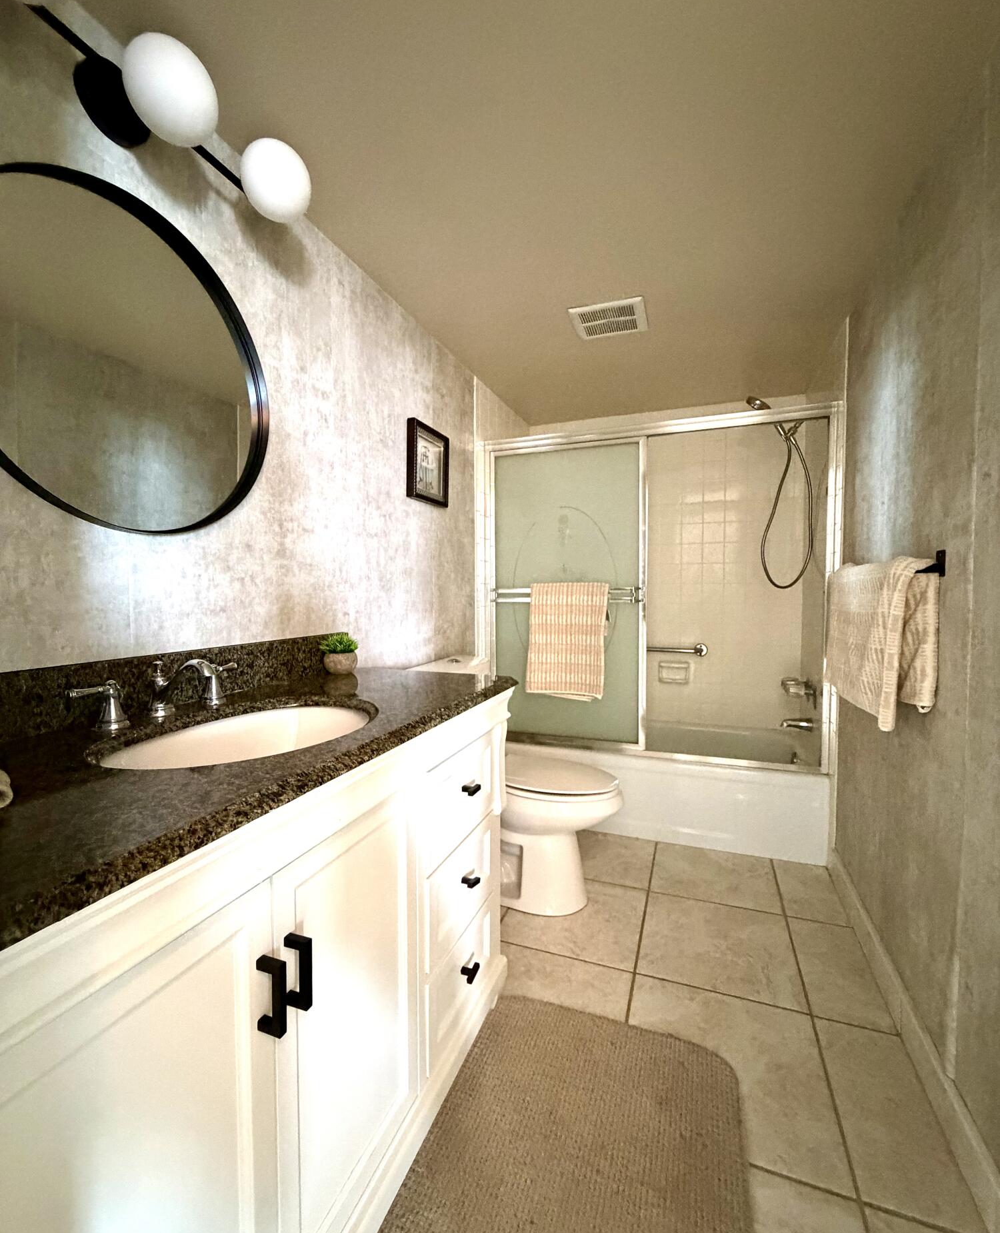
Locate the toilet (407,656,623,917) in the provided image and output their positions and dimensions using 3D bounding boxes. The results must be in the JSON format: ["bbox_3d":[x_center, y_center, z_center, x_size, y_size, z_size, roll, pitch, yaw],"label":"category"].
[{"bbox_3d":[0.081,0.611,2.070,0.777,0.828,0.420,1,3,21],"label":"toilet"}]

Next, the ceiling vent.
[{"bbox_3d":[0.403,-1.068,1.959,0.250,0.020,0.250,1,3,20],"label":"ceiling vent"}]

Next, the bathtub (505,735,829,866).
[{"bbox_3d":[0.741,0.802,2.792,1.524,0.381,0.751,1,3,21],"label":"bathtub"}]

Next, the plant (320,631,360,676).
[{"bbox_3d":[-0.429,0.096,1.452,0.100,0.112,0.100,1,3,20],"label":"plant"}]

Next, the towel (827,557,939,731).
[{"bbox_3d":[1.029,0.055,1.492,0.107,0.382,0.650,1,3,21],"label":"towel"}]

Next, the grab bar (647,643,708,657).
[{"bbox_3d":[0.853,0.186,3.019,0.580,0.075,0.080,1,3,20],"label":"grab bar"}]

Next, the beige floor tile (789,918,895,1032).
[{"bbox_3d":[0.993,1.046,1.600,0.196,0.012,0.464,1,3,21],"label":"beige floor tile"}]

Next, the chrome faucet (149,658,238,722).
[{"bbox_3d":[-0.573,0.130,1.098,0.174,0.109,0.210,1,3,21],"label":"chrome faucet"}]

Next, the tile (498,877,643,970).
[{"bbox_3d":[0.266,1.039,1.874,0.450,0.012,0.464,1,3,21],"label":"tile"}]

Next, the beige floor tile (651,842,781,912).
[{"bbox_3d":[0.827,1.000,2.084,0.442,0.010,0.405,1,3,20],"label":"beige floor tile"}]

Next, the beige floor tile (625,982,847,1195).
[{"bbox_3d":[0.519,1.044,1.260,0.442,0.010,0.445,1,3,20],"label":"beige floor tile"}]

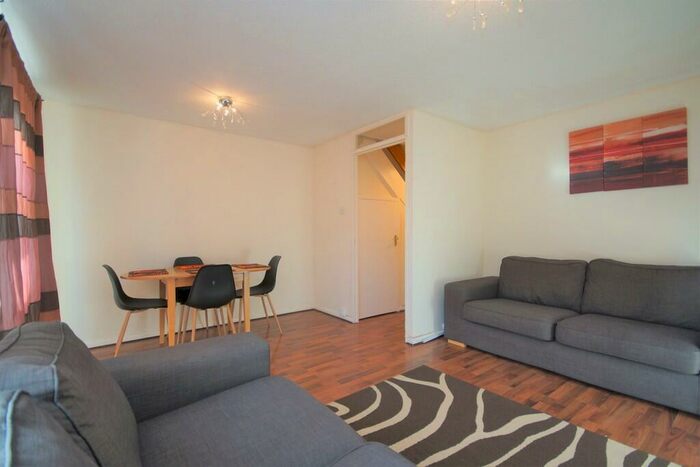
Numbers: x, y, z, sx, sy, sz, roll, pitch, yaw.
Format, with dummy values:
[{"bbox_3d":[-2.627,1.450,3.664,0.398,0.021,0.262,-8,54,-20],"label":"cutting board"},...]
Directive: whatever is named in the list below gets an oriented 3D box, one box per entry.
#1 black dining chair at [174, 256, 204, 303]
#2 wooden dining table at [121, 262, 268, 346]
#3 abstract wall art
[{"bbox_3d":[-1.628,0.674,3.229,0.465,0.834,0.514,-1,1,-37],"label":"black dining chair"},{"bbox_3d":[-1.408,0.721,3.031,1.319,0.743,0.650,-1,1,-37],"label":"wooden dining table"},{"bbox_3d":[2.403,-0.689,2.752,0.029,0.604,0.790,-1,1,-37],"label":"abstract wall art"}]

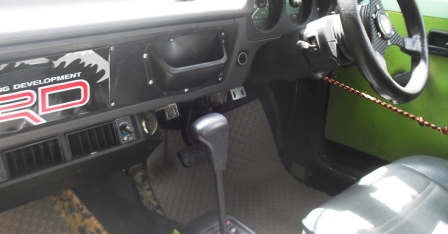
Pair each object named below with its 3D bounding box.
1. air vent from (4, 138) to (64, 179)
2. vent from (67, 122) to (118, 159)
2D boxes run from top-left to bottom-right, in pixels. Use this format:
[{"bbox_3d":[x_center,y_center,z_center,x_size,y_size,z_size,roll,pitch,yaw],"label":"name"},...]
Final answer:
[{"bbox_3d":[-0.315,0.066,0.749,0.030,0.045,0.096,-1,12,45],"label":"air vent"},{"bbox_3d":[-0.241,0.042,0.822,0.030,0.045,0.096,-1,12,45],"label":"vent"}]

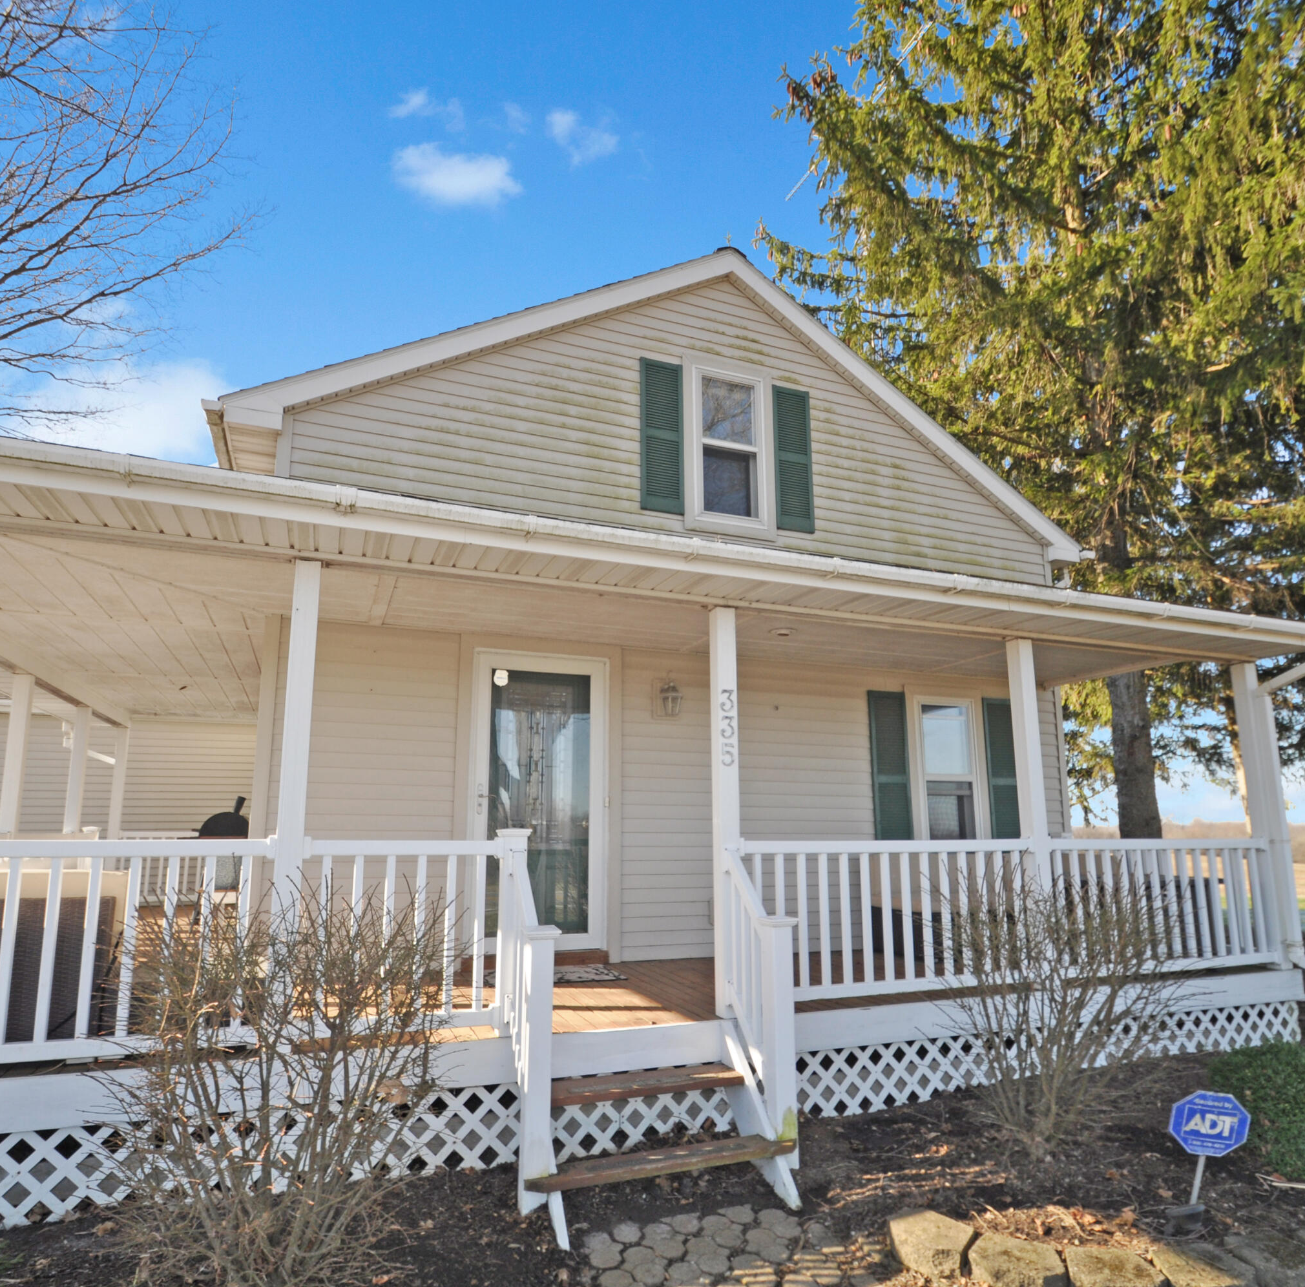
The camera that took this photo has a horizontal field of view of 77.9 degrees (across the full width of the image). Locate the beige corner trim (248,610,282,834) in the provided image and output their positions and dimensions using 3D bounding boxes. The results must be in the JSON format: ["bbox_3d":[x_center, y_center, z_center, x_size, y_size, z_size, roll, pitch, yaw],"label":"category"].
[{"bbox_3d":[-2.456,0.927,5.032,0.110,2.265,0.110,5,-12,-21],"label":"beige corner trim"}]

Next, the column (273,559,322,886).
[{"bbox_3d":[-1.625,0.676,3.654,0.105,2.174,0.105,5,-12,-21],"label":"column"}]

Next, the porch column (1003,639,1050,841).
[{"bbox_3d":[2.453,1.058,5.214,0.105,2.210,0.105,5,-12,-21],"label":"porch column"}]

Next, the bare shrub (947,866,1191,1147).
[{"bbox_3d":[2.093,1.792,4.098,1.020,1.270,1.000,5,-12,-21],"label":"bare shrub"}]

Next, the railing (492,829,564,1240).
[{"bbox_3d":[-0.535,1.555,3.485,0.140,1.460,0.880,5,-12,-21],"label":"railing"}]

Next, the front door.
[{"bbox_3d":[-0.785,1.095,5.658,0.960,2.060,0.090,5,-12,-21],"label":"front door"}]

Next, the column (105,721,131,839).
[{"bbox_3d":[-6.436,2.086,9.699,0.105,2.150,0.105,5,-12,-21],"label":"column"}]

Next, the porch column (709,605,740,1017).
[{"bbox_3d":[0.404,0.874,4.429,0.105,2.195,0.105,5,-12,-21],"label":"porch column"}]

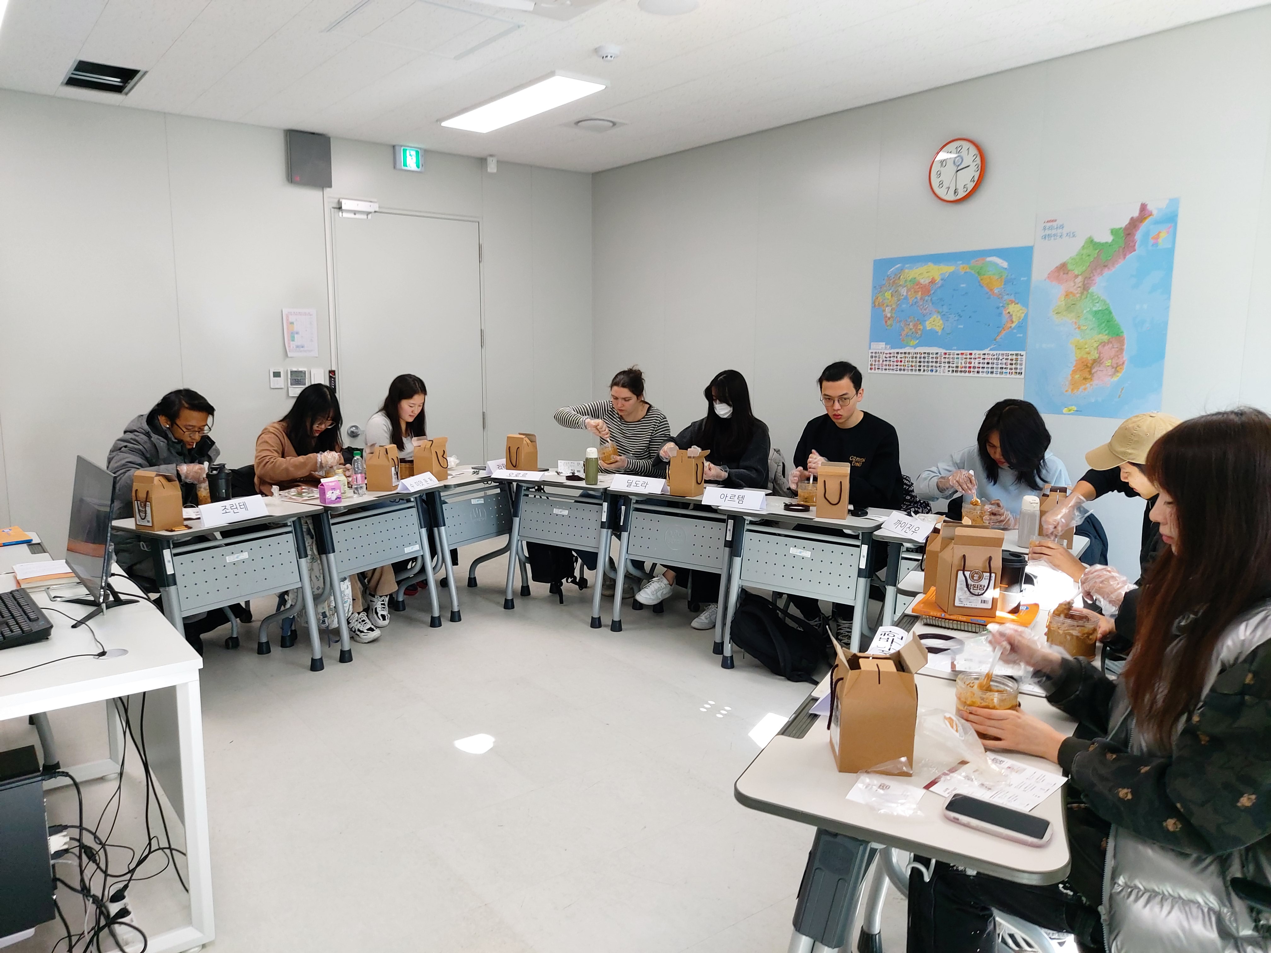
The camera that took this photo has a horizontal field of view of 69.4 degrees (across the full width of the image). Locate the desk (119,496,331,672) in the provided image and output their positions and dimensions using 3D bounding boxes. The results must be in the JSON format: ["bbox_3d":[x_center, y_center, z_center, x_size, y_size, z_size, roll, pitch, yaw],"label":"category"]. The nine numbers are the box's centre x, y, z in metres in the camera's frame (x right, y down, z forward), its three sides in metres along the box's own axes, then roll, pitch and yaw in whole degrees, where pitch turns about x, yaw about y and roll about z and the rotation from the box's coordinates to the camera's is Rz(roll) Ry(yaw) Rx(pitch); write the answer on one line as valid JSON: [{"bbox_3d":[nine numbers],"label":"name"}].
[{"bbox_3d":[-1.812,0.532,4.018,0.505,0.745,0.731,6,10,33],"label":"desk"}]

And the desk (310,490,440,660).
[{"bbox_3d":[-1.399,0.423,4.564,0.500,0.710,0.735,5,9,32],"label":"desk"}]

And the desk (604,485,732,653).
[{"bbox_3d":[0.292,0.417,4.633,0.735,0.710,0.500,6,10,37],"label":"desk"}]

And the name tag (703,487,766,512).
[{"bbox_3d":[0.453,0.099,4.176,0.292,0.068,0.080,5,10,30],"label":"name tag"}]

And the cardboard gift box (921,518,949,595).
[{"bbox_3d":[0.911,0.227,2.686,0.135,0.215,0.120,3,8,18],"label":"cardboard gift box"}]

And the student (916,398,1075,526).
[{"bbox_3d":[1.556,0.277,3.815,0.600,1.220,0.720,5,9,29],"label":"student"}]

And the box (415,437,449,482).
[{"bbox_3d":[-1.077,-0.087,4.847,0.125,0.215,0.125,4,9,20],"label":"box"}]

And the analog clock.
[{"bbox_3d":[1.554,-1.481,4.441,0.040,0.292,0.292,-6,10,-37],"label":"analog clock"}]

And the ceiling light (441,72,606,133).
[{"bbox_3d":[-0.608,-1.911,4.729,0.315,0.030,1.190,-6,10,-38],"label":"ceiling light"}]

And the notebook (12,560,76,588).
[{"bbox_3d":[-1.866,0.305,2.933,0.180,0.035,0.205,-6,10,-37],"label":"notebook"}]

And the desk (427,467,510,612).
[{"bbox_3d":[-0.989,0.344,5.183,0.505,0.734,0.735,5,10,30],"label":"desk"}]

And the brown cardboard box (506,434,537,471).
[{"bbox_3d":[-0.650,-0.140,5.245,0.125,0.210,0.125,7,10,36],"label":"brown cardboard box"}]

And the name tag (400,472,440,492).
[{"bbox_3d":[-1.095,0.022,4.639,0.080,0.060,0.295,4,9,24],"label":"name tag"}]

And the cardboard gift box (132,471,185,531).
[{"bbox_3d":[-1.879,0.093,3.607,0.120,0.215,0.130,4,9,25],"label":"cardboard gift box"}]

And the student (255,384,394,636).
[{"bbox_3d":[-1.604,0.146,4.715,0.820,1.220,0.470,5,9,32],"label":"student"}]

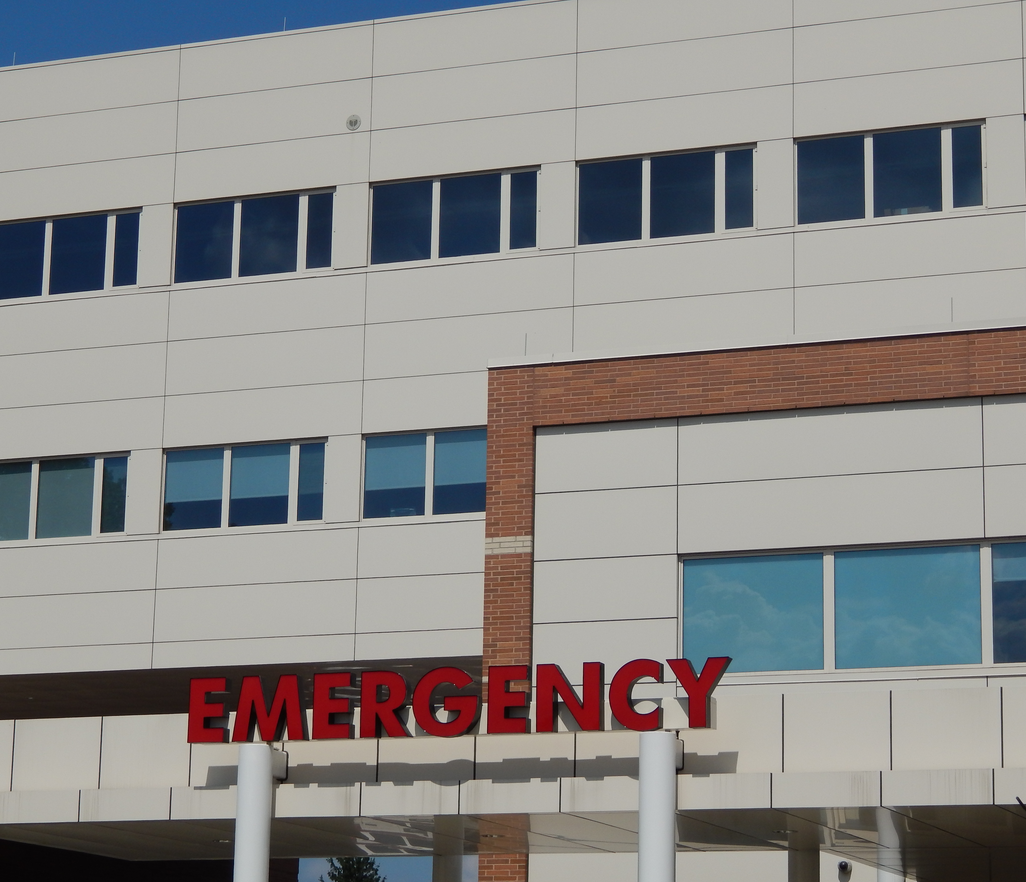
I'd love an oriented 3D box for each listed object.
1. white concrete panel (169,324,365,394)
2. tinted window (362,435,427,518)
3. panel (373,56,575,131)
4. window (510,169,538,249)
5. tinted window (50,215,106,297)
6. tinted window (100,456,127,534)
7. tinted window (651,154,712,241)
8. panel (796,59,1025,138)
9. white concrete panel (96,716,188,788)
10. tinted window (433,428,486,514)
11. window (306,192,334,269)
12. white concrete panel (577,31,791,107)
[{"bbox_3d":[-4.190,-1.342,49.424,3.698,0.944,0.100,-4,-14,21],"label":"white concrete panel"},{"bbox_3d":[-2.002,0.603,49.738,1.101,1.388,0.080,-4,-14,21],"label":"tinted window"},{"bbox_3d":[-0.665,-5.980,50.347,3.790,0.975,0.120,-4,-14,21],"label":"panel"},{"bbox_3d":[0.196,-3.887,49.307,0.470,1.337,0.060,-4,-14,21],"label":"window"},{"bbox_3d":[-7.779,-3.335,52.367,1.122,1.392,0.060,-4,-14,21],"label":"tinted window"},{"bbox_3d":[-6.800,0.933,50.008,0.460,1.313,0.080,-4,-14,21],"label":"tinted window"},{"bbox_3d":[2.818,-4.070,48.565,1.114,1.422,0.100,-4,-14,21],"label":"tinted window"},{"bbox_3d":[6.250,-5.394,46.201,3.698,0.900,0.100,-4,-14,21],"label":"panel"},{"bbox_3d":[-4.126,3.545,33.041,1.147,0.870,0.100,-4,-14,21],"label":"white concrete panel"},{"bbox_3d":[-0.793,0.521,49.273,1.151,1.433,0.080,-4,-14,21],"label":"tinted window"},{"bbox_3d":[-3.370,-3.684,51.298,0.502,1.348,0.080,-4,-14,21],"label":"window"},{"bbox_3d":[2.884,-6.226,48.981,3.790,0.975,0.120,-4,-14,21],"label":"white concrete panel"}]

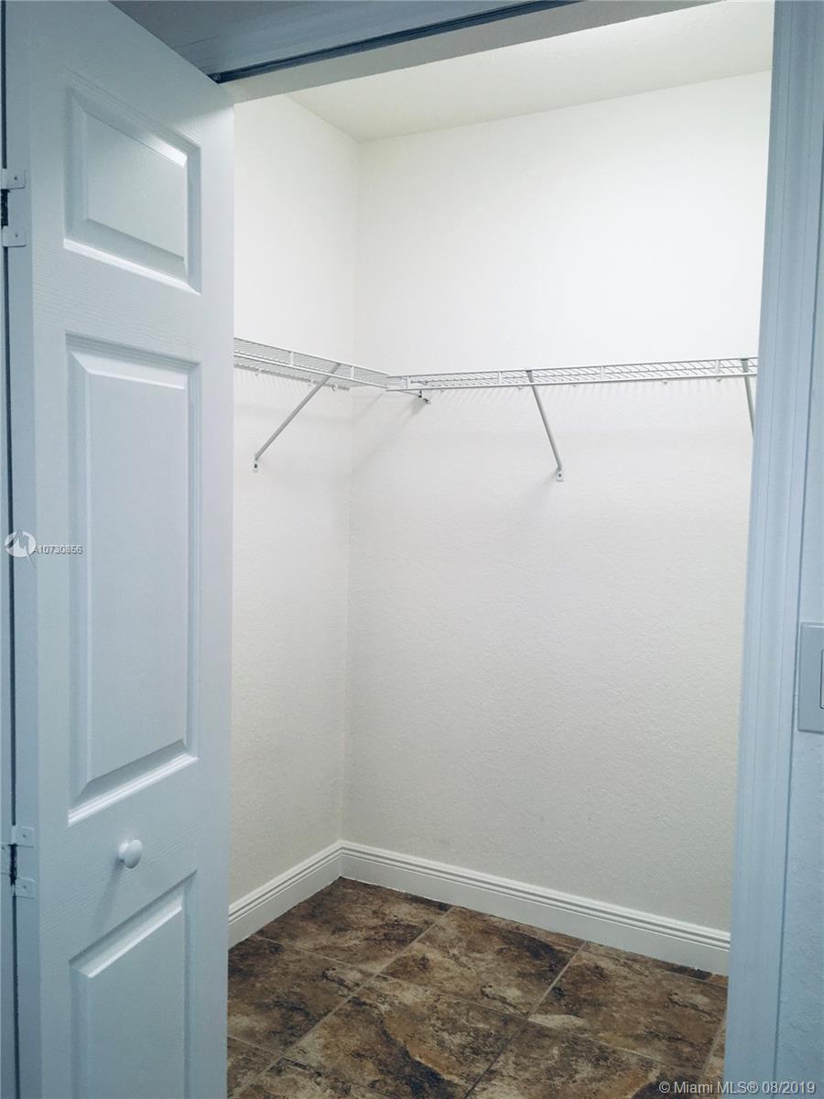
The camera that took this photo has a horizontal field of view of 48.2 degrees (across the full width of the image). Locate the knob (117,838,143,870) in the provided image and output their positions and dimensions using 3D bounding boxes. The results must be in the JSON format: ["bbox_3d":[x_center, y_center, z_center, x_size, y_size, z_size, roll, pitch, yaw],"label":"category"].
[{"bbox_3d":[-0.390,0.423,1.278,0.025,0.038,0.038,3,5,20],"label":"knob"}]

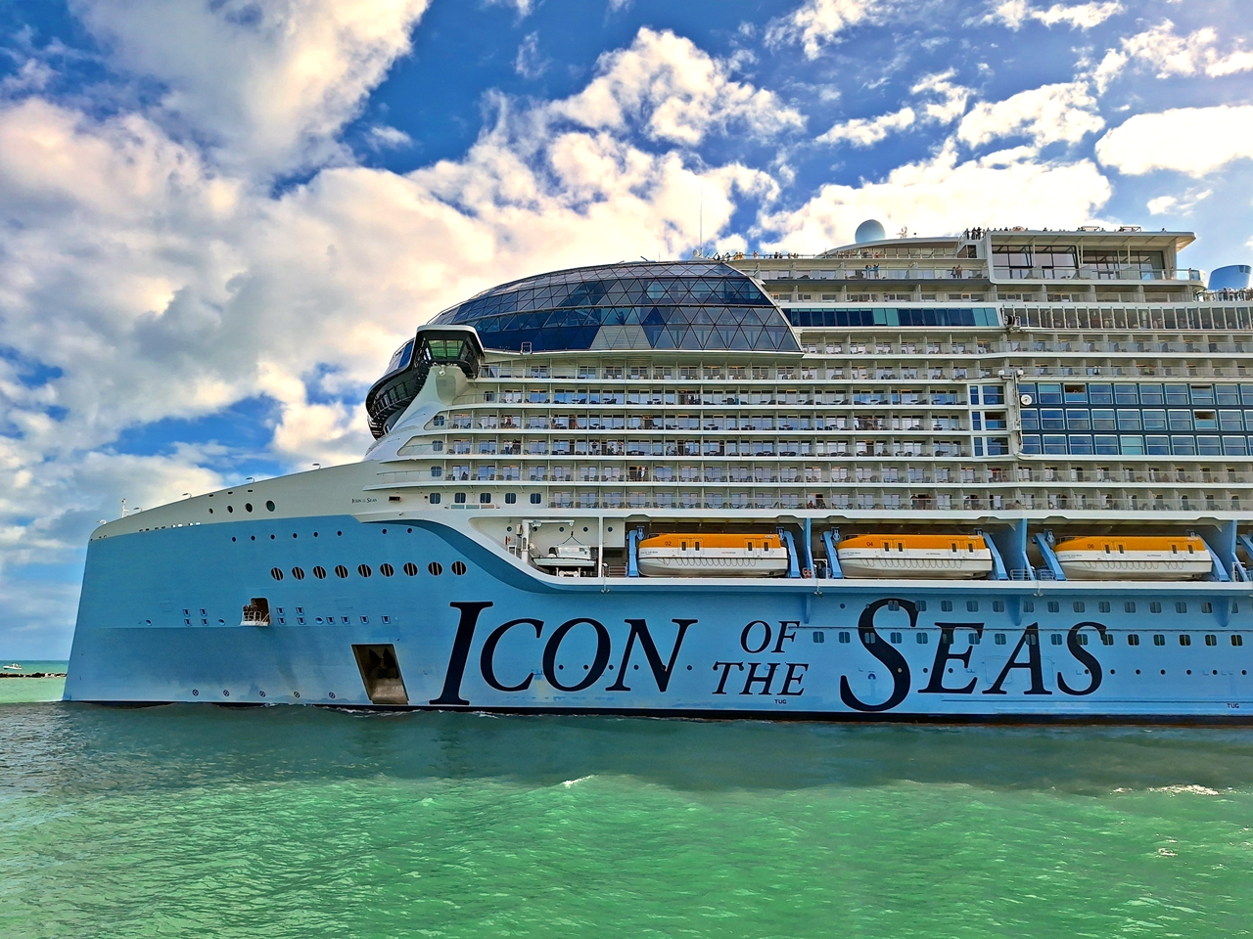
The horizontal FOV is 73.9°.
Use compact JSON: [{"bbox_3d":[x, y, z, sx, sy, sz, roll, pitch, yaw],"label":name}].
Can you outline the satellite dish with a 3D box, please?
[{"bbox_3d":[30.100,-29.100,102.800,3.650,3.500,3.650,0,-13,0],"label":"satellite dish"}]

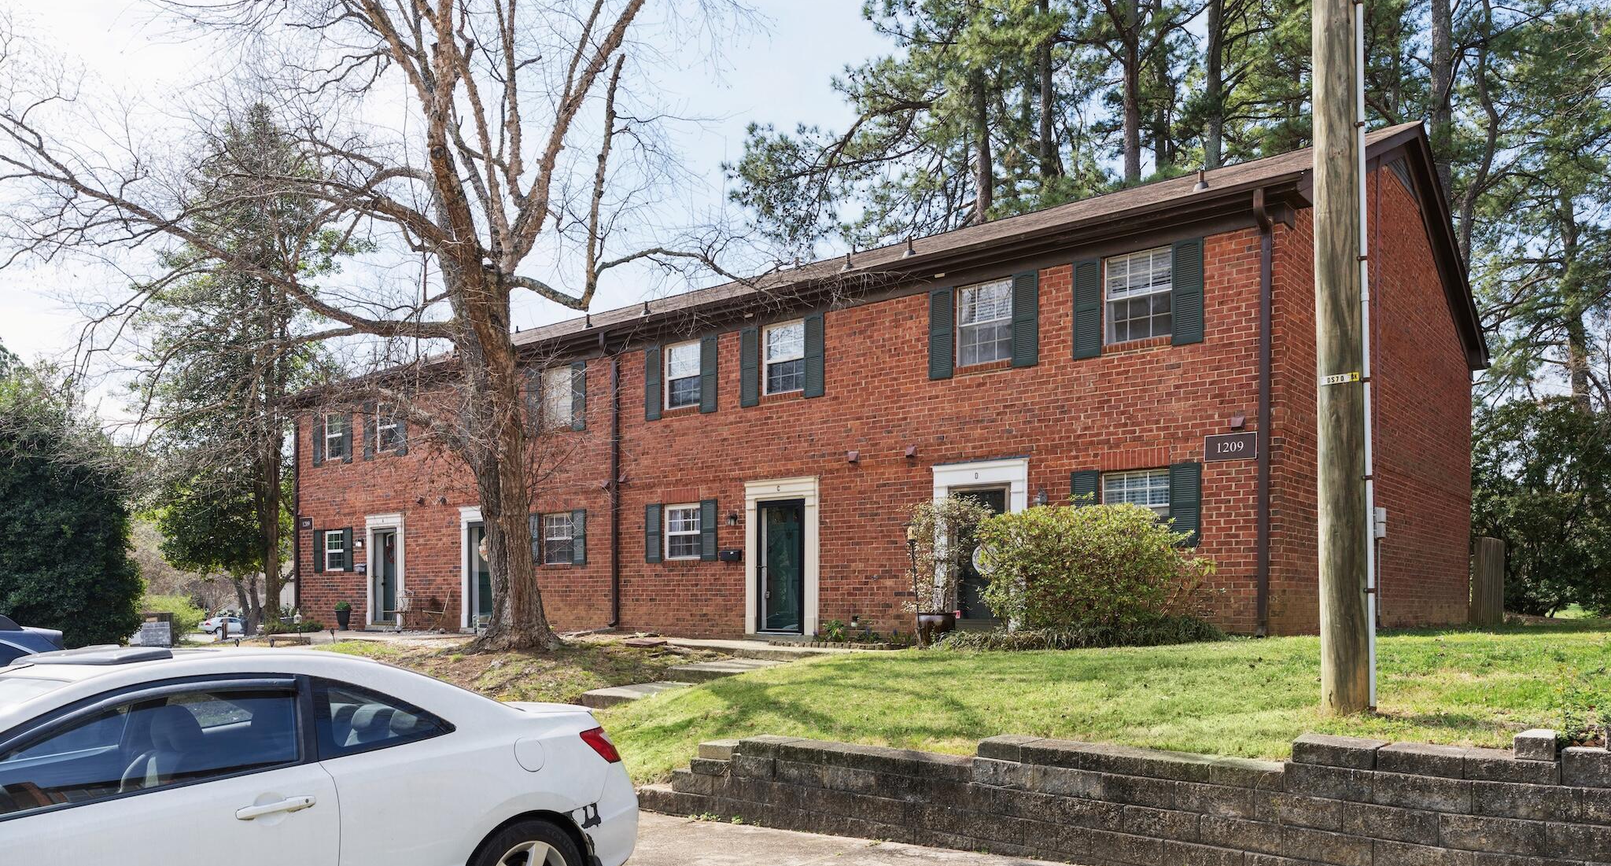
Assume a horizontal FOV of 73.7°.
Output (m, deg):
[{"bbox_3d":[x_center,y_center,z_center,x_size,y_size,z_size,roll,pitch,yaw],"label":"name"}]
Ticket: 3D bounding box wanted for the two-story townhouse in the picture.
[{"bbox_3d":[0.050,0.080,24.000,24.200,7.850,12.900,-6,-10,39],"label":"two-story townhouse"}]

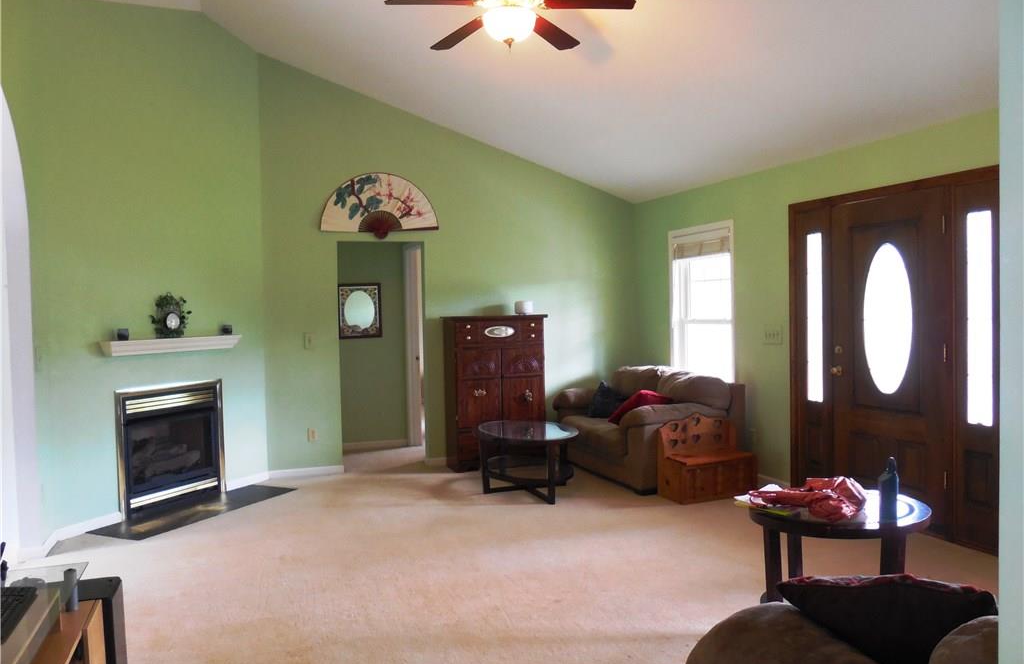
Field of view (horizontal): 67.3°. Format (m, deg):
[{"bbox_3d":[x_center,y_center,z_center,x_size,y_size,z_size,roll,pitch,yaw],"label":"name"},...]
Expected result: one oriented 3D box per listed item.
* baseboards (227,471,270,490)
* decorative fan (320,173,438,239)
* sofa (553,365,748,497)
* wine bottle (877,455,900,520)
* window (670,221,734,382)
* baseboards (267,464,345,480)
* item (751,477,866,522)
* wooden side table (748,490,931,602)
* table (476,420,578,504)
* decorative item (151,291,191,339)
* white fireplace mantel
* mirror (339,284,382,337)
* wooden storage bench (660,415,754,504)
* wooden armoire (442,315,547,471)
[{"bbox_3d":[-2.182,1.230,6.360,0.020,0.080,0.490,0,2,23],"label":"baseboards"},{"bbox_3d":[-1.154,-1.117,6.804,1.055,0.583,0.040,-2,2,-21],"label":"decorative fan"},{"bbox_3d":[1.086,0.766,6.660,1.020,0.870,1.620,-2,2,-22],"label":"sofa"},{"bbox_3d":[1.599,0.661,3.254,0.085,0.262,0.085,0,2,26],"label":"wine bottle"},{"bbox_3d":[1.670,-0.112,6.741,0.100,1.620,0.925,-2,2,-22],"label":"window"},{"bbox_3d":[-1.765,1.205,6.635,0.637,0.075,0.016,-2,2,-21],"label":"baseboards"},{"bbox_3d":[1.327,0.735,3.479,0.490,0.110,0.330,0,2,14],"label":"item"},{"bbox_3d":[1.463,1.033,3.459,0.748,0.490,0.748,-2,2,-21],"label":"wooden side table"},{"bbox_3d":[0.126,1.000,6.016,0.720,0.470,1.050,-2,2,-22],"label":"table"},{"bbox_3d":[-2.447,-0.118,5.516,0.100,0.330,0.310,0,2,24],"label":"decorative item"},{"bbox_3d":[-2.424,0.095,5.567,0.130,0.095,1.170,0,2,24],"label":"white fireplace mantel"},{"bbox_3d":[-1.531,-0.209,7.783,0.440,0.555,0.030,-2,2,-22],"label":"mirror"},{"bbox_3d":[1.462,0.921,5.725,0.670,0.590,0.330,-2,2,-22],"label":"wooden storage bench"},{"bbox_3d":[-0.155,0.534,7.070,0.900,1.360,0.470,-2,2,-22],"label":"wooden armoire"}]

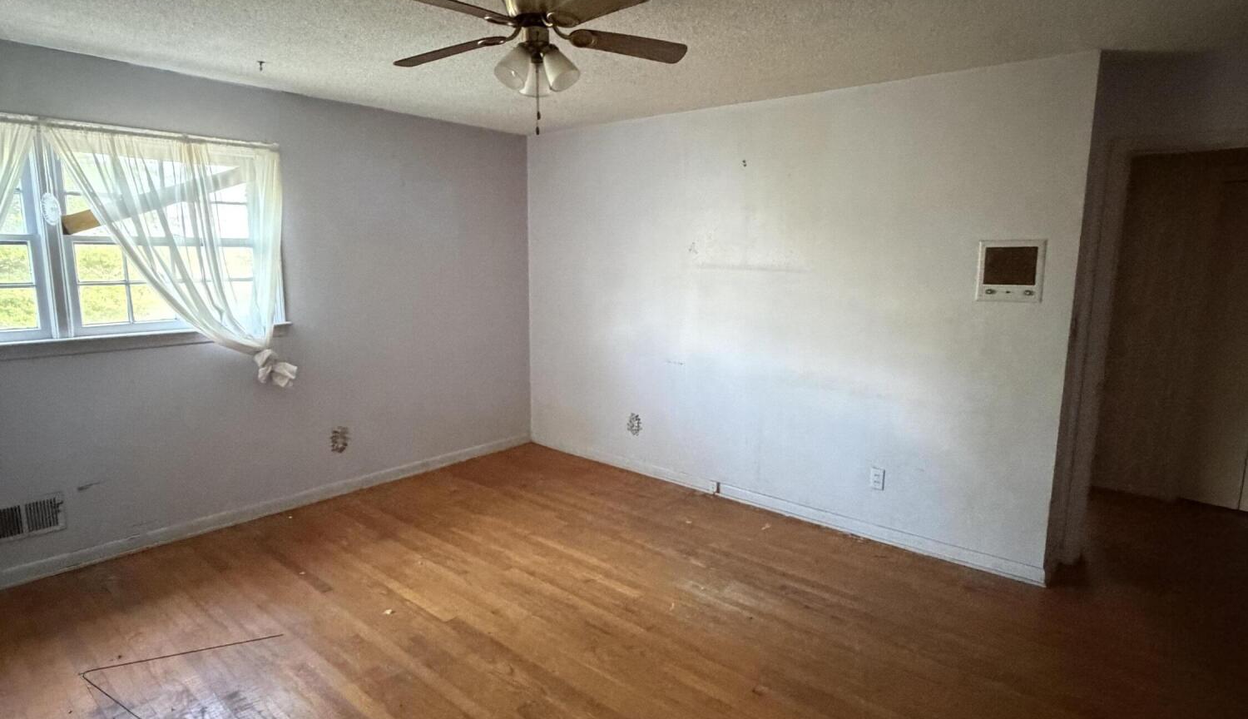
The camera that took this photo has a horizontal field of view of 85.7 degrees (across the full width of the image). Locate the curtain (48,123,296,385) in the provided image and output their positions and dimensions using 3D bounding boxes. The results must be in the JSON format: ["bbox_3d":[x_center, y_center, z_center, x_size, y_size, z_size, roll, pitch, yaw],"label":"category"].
[{"bbox_3d":[-2.235,-0.449,3.482,0.120,1.350,1.010,8,11,40],"label":"curtain"}]

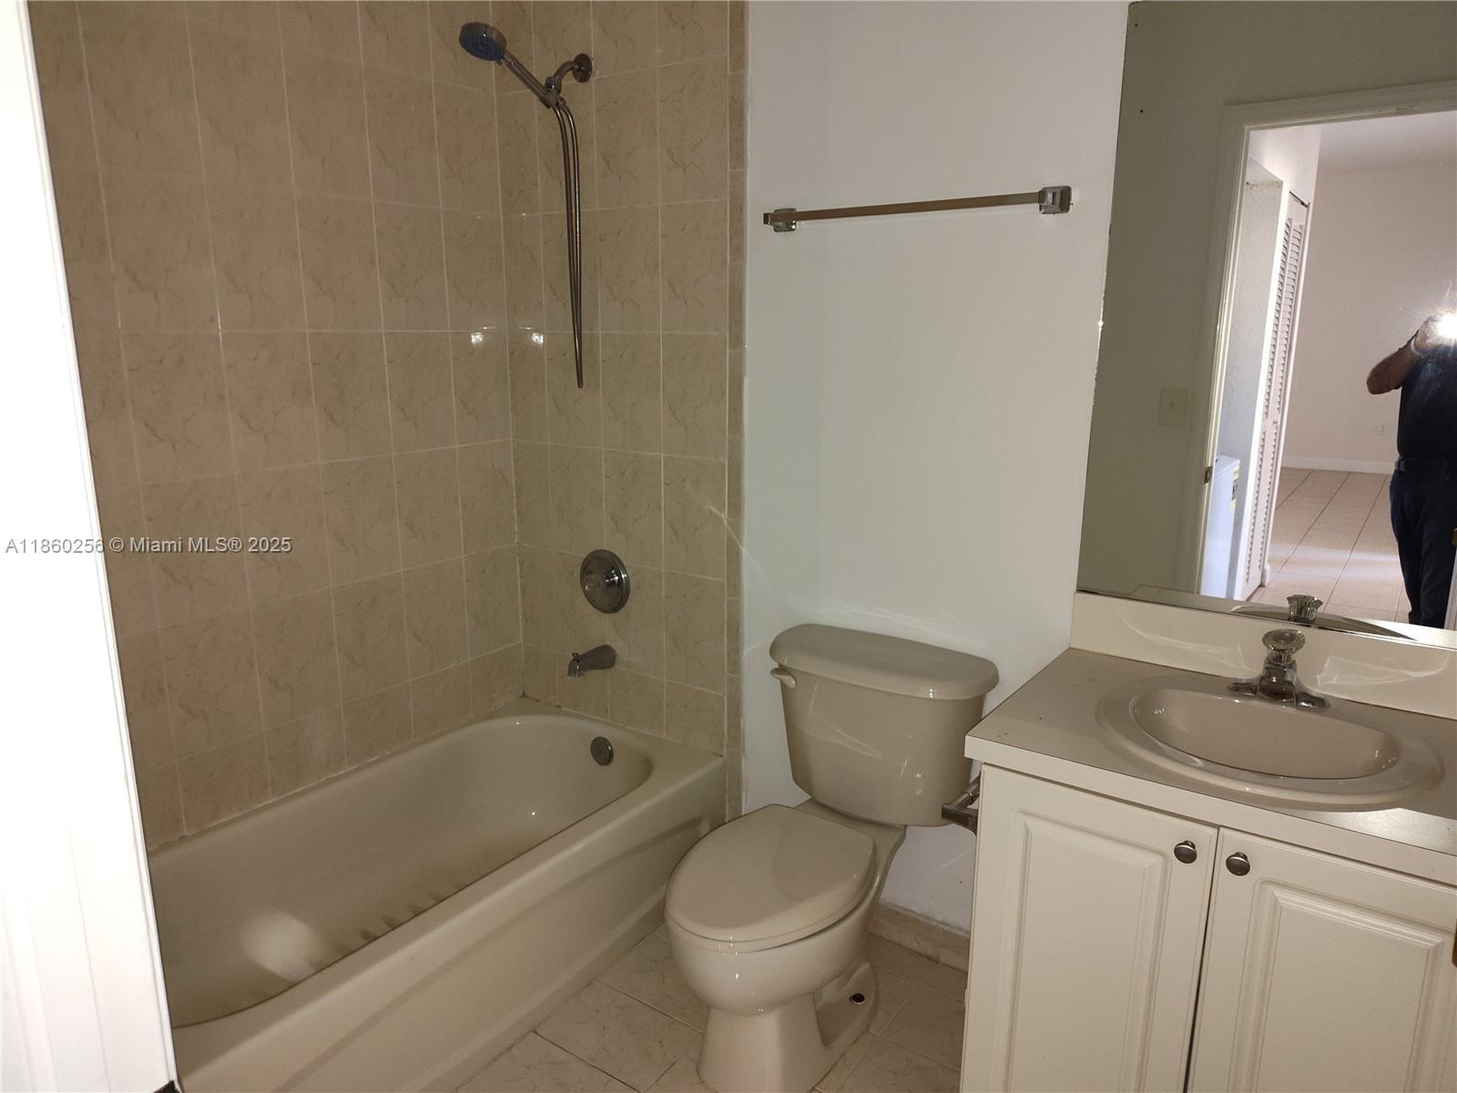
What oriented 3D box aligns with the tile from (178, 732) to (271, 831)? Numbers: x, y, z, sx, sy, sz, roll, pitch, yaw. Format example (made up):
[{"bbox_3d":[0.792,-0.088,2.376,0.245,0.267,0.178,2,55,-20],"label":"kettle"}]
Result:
[{"bbox_3d":[-1.150,0.535,2.213,0.010,0.171,0.200,9,15,34],"label":"tile"}]

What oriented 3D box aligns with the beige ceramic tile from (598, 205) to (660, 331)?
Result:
[{"bbox_3d":[-0.248,-0.697,2.445,0.201,0.304,0.010,9,15,34],"label":"beige ceramic tile"}]

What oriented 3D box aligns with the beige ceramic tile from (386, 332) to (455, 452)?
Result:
[{"bbox_3d":[-0.800,-0.402,2.519,0.010,0.302,0.200,9,16,34],"label":"beige ceramic tile"}]

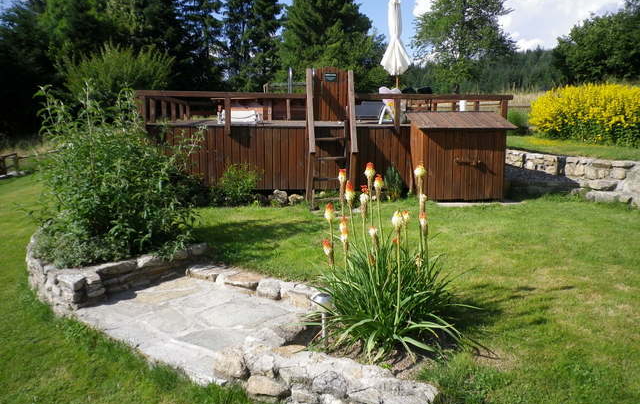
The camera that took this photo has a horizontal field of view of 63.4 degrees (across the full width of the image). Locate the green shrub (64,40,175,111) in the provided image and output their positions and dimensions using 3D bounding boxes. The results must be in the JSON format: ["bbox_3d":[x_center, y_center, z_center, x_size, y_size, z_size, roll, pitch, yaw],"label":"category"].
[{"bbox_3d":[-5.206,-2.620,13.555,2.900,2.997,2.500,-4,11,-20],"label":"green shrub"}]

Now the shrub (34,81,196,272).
[{"bbox_3d":[-1.848,-0.330,4.868,1.500,1.478,1.300,-4,11,-21],"label":"shrub"}]

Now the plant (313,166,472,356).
[{"bbox_3d":[0.475,0.301,3.607,0.970,1.155,0.880,2,10,8],"label":"plant"}]

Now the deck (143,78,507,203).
[{"bbox_3d":[-0.092,-1.292,10.893,6.050,1.792,5.200,-1,10,-7],"label":"deck"}]

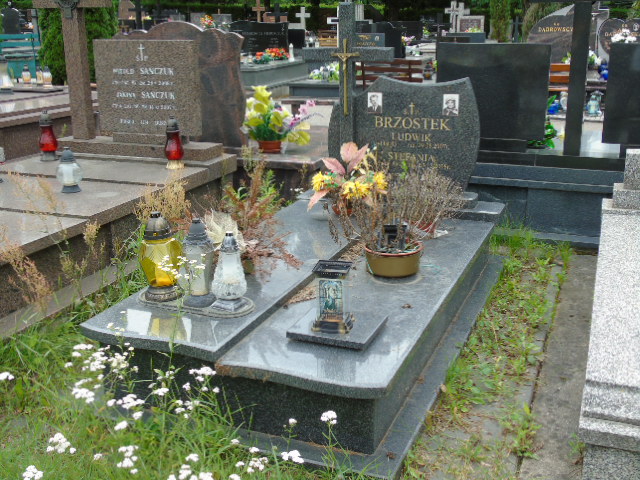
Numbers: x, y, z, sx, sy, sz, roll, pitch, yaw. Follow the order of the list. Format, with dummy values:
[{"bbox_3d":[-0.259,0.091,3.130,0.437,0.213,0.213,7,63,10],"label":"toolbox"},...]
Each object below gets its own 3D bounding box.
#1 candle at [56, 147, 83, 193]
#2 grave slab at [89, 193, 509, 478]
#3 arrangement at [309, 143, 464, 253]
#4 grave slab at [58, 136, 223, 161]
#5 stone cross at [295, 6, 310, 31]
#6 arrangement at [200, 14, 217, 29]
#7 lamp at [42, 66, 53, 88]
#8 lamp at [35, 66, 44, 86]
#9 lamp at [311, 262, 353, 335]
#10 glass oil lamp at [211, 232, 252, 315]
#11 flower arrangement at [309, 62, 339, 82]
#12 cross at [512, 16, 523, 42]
[{"bbox_3d":[-1.465,-0.415,4.309,0.150,0.255,0.150,6,19,22],"label":"candle"},{"bbox_3d":[0.063,0.221,3.308,1.194,0.352,2.137,6,18,21],"label":"grave slab"},{"bbox_3d":[0.313,-0.236,3.610,0.704,0.404,0.578,6,18,21],"label":"arrangement"},{"bbox_3d":[-1.328,-0.666,5.330,1.292,0.067,0.357,6,18,21],"label":"grave slab"},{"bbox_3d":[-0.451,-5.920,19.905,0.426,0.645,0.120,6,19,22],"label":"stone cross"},{"bbox_3d":[-2.412,-4.728,16.000,0.340,0.310,0.320,6,18,21],"label":"arrangement"},{"bbox_3d":[-3.466,-2.066,9.362,0.127,0.254,0.127,6,19,22],"label":"lamp"},{"bbox_3d":[-2.686,-1.570,7.051,0.085,0.190,0.085,6,18,21],"label":"lamp"},{"bbox_3d":[0.045,0.187,2.505,0.122,0.215,0.122,4,17,13],"label":"lamp"},{"bbox_3d":[-0.344,0.114,2.798,0.142,0.297,0.142,6,19,22],"label":"glass oil lamp"},{"bbox_3d":[0.048,-2.310,10.200,0.400,0.270,0.320,6,18,21],"label":"flower arrangement"},{"bbox_3d":[6.404,-6.743,23.867,0.410,0.901,0.100,6,19,22],"label":"cross"}]

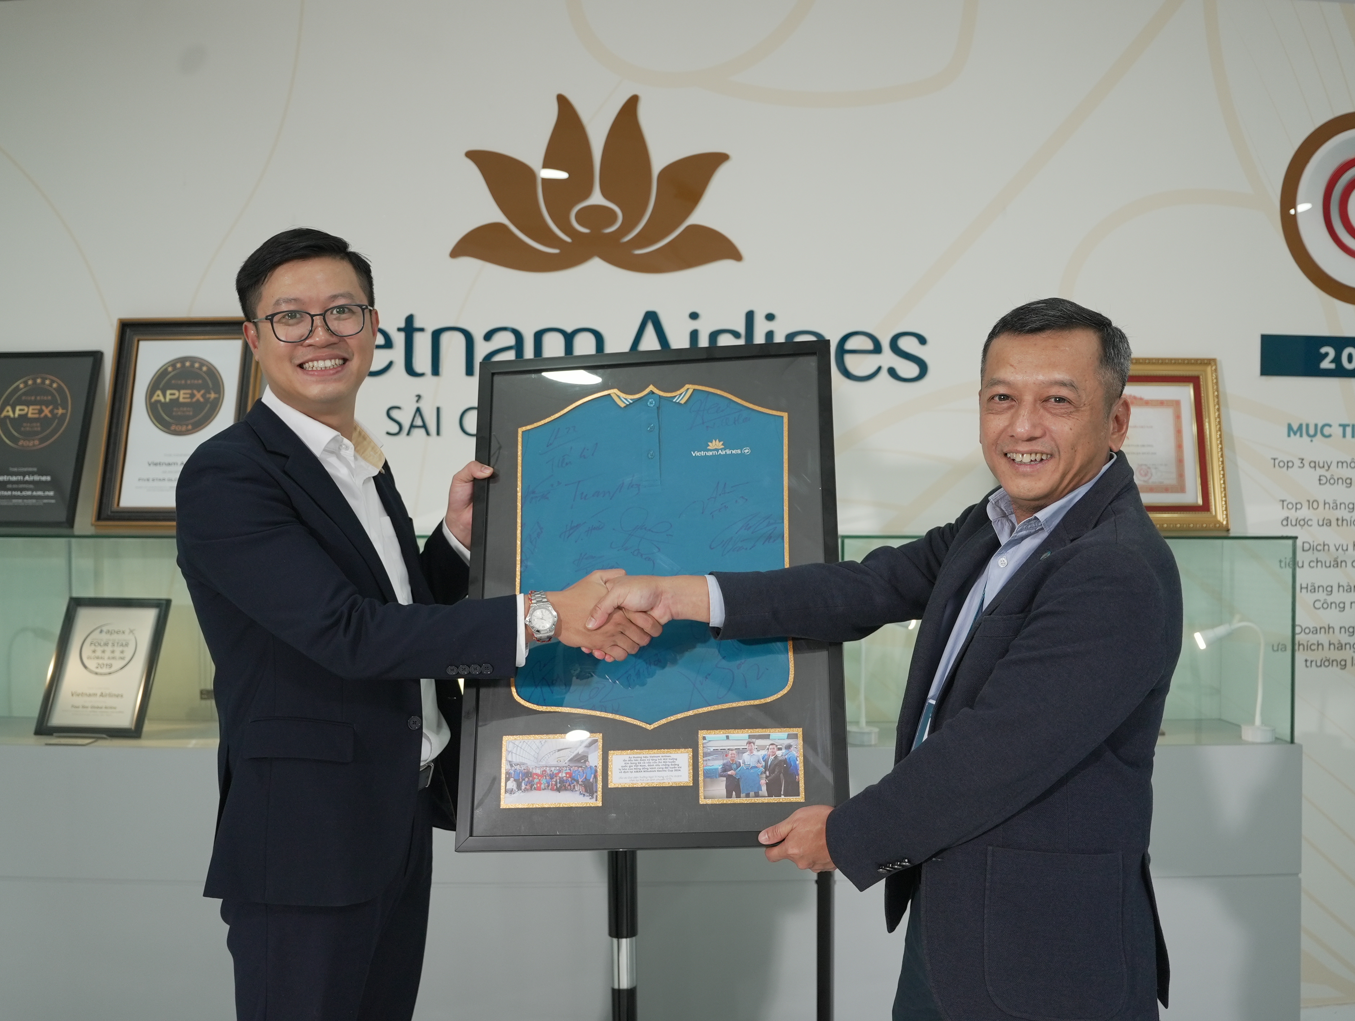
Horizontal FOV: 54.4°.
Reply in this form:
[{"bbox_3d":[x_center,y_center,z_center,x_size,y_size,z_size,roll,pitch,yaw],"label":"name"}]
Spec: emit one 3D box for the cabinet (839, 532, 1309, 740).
[{"bbox_3d":[0.855,0.283,3.070,1.000,0.460,0.390,0,0,0],"label":"cabinet"}]

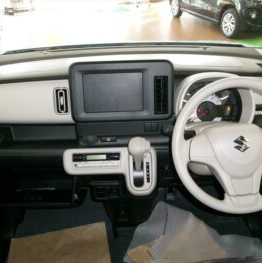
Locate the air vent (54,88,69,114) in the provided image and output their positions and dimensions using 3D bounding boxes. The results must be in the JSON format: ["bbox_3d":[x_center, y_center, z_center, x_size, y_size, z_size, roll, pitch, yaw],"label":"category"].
[{"bbox_3d":[-0.249,-0.107,1.015,0.050,0.094,0.030,-2,21,2],"label":"air vent"}]

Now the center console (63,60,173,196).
[{"bbox_3d":[-0.040,-0.003,0.983,0.355,0.430,0.190,-2,29,2],"label":"center console"}]

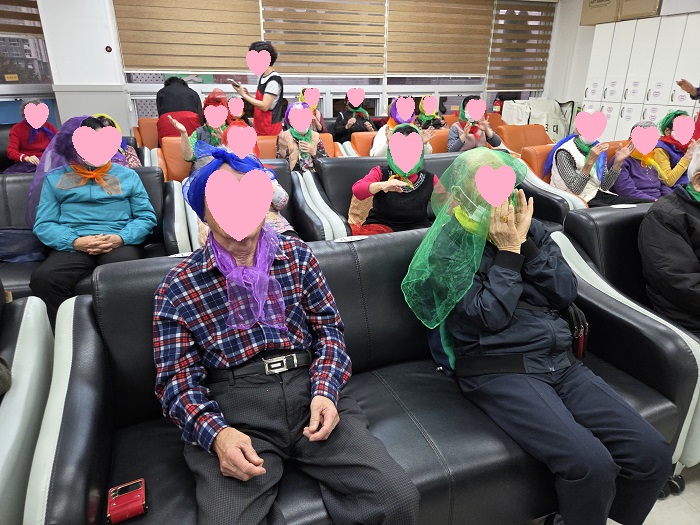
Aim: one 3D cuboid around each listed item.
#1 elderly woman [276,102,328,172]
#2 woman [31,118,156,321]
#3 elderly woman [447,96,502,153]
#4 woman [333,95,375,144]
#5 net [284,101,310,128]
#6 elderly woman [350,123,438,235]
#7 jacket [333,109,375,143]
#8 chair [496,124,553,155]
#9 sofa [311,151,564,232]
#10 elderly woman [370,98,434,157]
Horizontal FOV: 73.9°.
[{"bbox_3d":[-0.352,-0.831,4.087,0.500,1.075,0.700,-9,23,-24],"label":"elderly woman"},{"bbox_3d":[-1.203,-0.117,2.202,0.580,1.053,0.700,-7,22,-19],"label":"woman"},{"bbox_3d":[1.333,-1.086,4.727,0.520,1.125,0.700,-9,23,-24],"label":"elderly woman"},{"bbox_3d":[0.125,-1.567,5.976,0.500,1.130,0.700,-7,22,-19],"label":"woman"},{"bbox_3d":[-0.454,-1.303,4.096,0.220,0.250,0.240,-11,24,-29],"label":"net"},{"bbox_3d":[0.367,-0.291,2.769,0.540,1.002,0.700,-7,22,-19],"label":"elderly woman"},{"bbox_3d":[0.077,-1.722,6.126,0.500,0.580,0.340,-7,22,-19],"label":"jacket"},{"bbox_3d":[2.245,-1.277,5.769,0.800,0.772,0.740,-7,22,-19],"label":"chair"},{"bbox_3d":[0.595,-0.283,3.093,1.677,0.772,0.740,-7,22,-19],"label":"sofa"},{"bbox_3d":[0.571,-0.967,4.408,0.520,1.116,0.700,-7,22,-19],"label":"elderly woman"}]

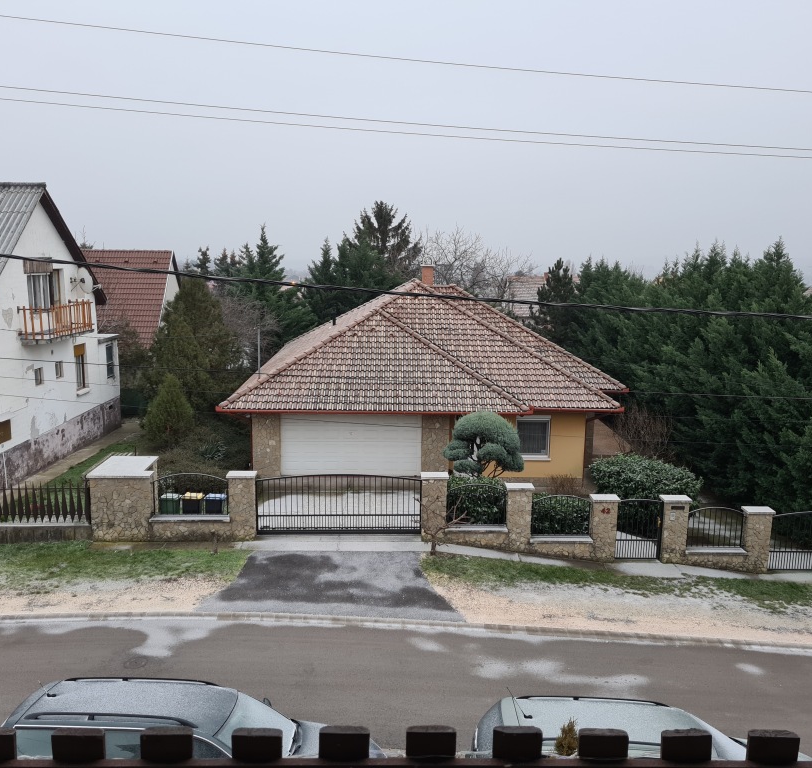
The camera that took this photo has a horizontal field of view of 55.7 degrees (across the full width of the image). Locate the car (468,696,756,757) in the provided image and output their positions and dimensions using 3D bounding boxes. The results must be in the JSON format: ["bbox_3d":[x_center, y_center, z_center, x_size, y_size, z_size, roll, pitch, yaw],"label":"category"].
[{"bbox_3d":[2.721,4.559,8.754,4.500,1.600,1.800,3,6,1],"label":"car"}]

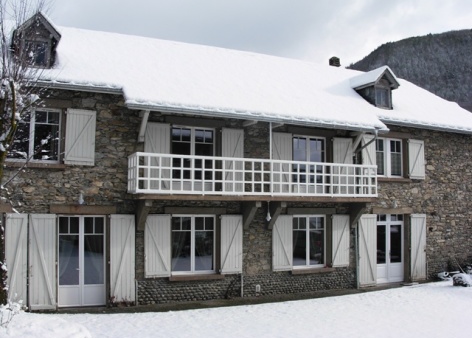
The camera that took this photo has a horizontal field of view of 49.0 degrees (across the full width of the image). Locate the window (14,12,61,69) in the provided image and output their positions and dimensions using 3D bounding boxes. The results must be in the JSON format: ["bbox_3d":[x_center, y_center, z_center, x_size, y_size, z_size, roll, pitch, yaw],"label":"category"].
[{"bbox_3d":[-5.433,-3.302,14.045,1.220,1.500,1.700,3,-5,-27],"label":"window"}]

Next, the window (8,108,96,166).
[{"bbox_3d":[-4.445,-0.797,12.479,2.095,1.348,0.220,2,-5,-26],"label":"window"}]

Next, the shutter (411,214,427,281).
[{"bbox_3d":[6.073,2.607,17.217,0.673,2.162,0.050,2,-5,-26],"label":"shutter"}]

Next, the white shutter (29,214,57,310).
[{"bbox_3d":[-4.760,2.292,12.723,0.651,2.321,0.060,3,-5,-27],"label":"white shutter"}]

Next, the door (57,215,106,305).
[{"bbox_3d":[-3.784,2.252,12.781,1.193,2.241,0.120,2,-5,-26],"label":"door"}]

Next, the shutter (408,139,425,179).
[{"bbox_3d":[6.526,-0.331,18.607,0.756,1.417,0.060,3,-5,-27],"label":"shutter"}]

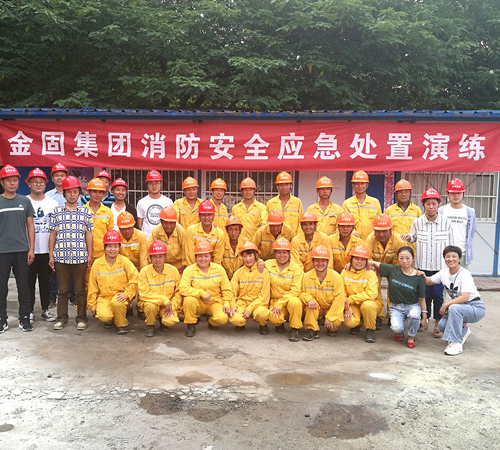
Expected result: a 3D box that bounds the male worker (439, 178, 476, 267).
[{"bbox_3d":[2.471,0.308,5.600,0.500,1.723,0.330,2,5,18],"label":"male worker"}]

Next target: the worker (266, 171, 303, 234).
[{"bbox_3d":[0.436,0.182,5.917,0.490,1.710,0.330,0,6,0],"label":"worker"}]

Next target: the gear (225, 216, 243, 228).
[{"bbox_3d":[-0.193,-0.030,5.580,0.215,0.155,0.270,1,-2,0],"label":"gear"}]

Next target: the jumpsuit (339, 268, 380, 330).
[{"bbox_3d":[1.232,0.818,5.220,0.450,0.640,0.620,2,5,9],"label":"jumpsuit"}]

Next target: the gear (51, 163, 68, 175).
[{"bbox_3d":[-2.452,-0.718,6.030,0.215,0.160,0.275,0,-8,-20],"label":"gear"}]

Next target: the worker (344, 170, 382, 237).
[{"bbox_3d":[1.365,0.260,5.730,0.520,1.850,0.320,2,4,8],"label":"worker"}]

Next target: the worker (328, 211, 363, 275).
[{"bbox_3d":[1.171,0.487,5.680,0.520,1.335,0.550,1,5,6],"label":"worker"}]

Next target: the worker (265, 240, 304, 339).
[{"bbox_3d":[0.377,0.652,5.120,0.460,1.045,0.700,1,4,3],"label":"worker"}]

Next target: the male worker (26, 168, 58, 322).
[{"bbox_3d":[-2.457,0.234,5.450,0.500,1.790,0.310,0,4,-10],"label":"male worker"}]

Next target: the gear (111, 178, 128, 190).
[{"bbox_3d":[-1.725,-0.534,6.200,0.220,0.160,0.270,0,5,-6],"label":"gear"}]

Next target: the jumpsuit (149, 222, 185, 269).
[{"bbox_3d":[-0.966,0.522,5.480,0.520,1.130,0.600,1,4,-3],"label":"jumpsuit"}]

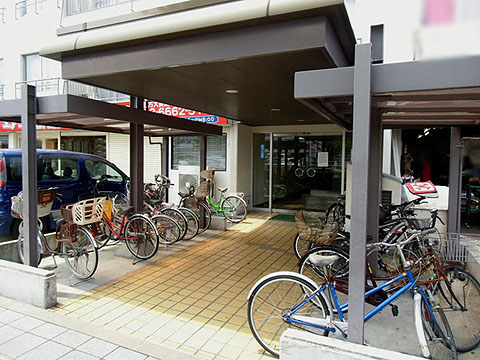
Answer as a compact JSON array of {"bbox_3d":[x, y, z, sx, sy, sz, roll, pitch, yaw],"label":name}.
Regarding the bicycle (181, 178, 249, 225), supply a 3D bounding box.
[{"bbox_3d":[-0.619,0.512,8.145,1.750,1.030,0.550,2,4,18],"label":"bicycle"}]

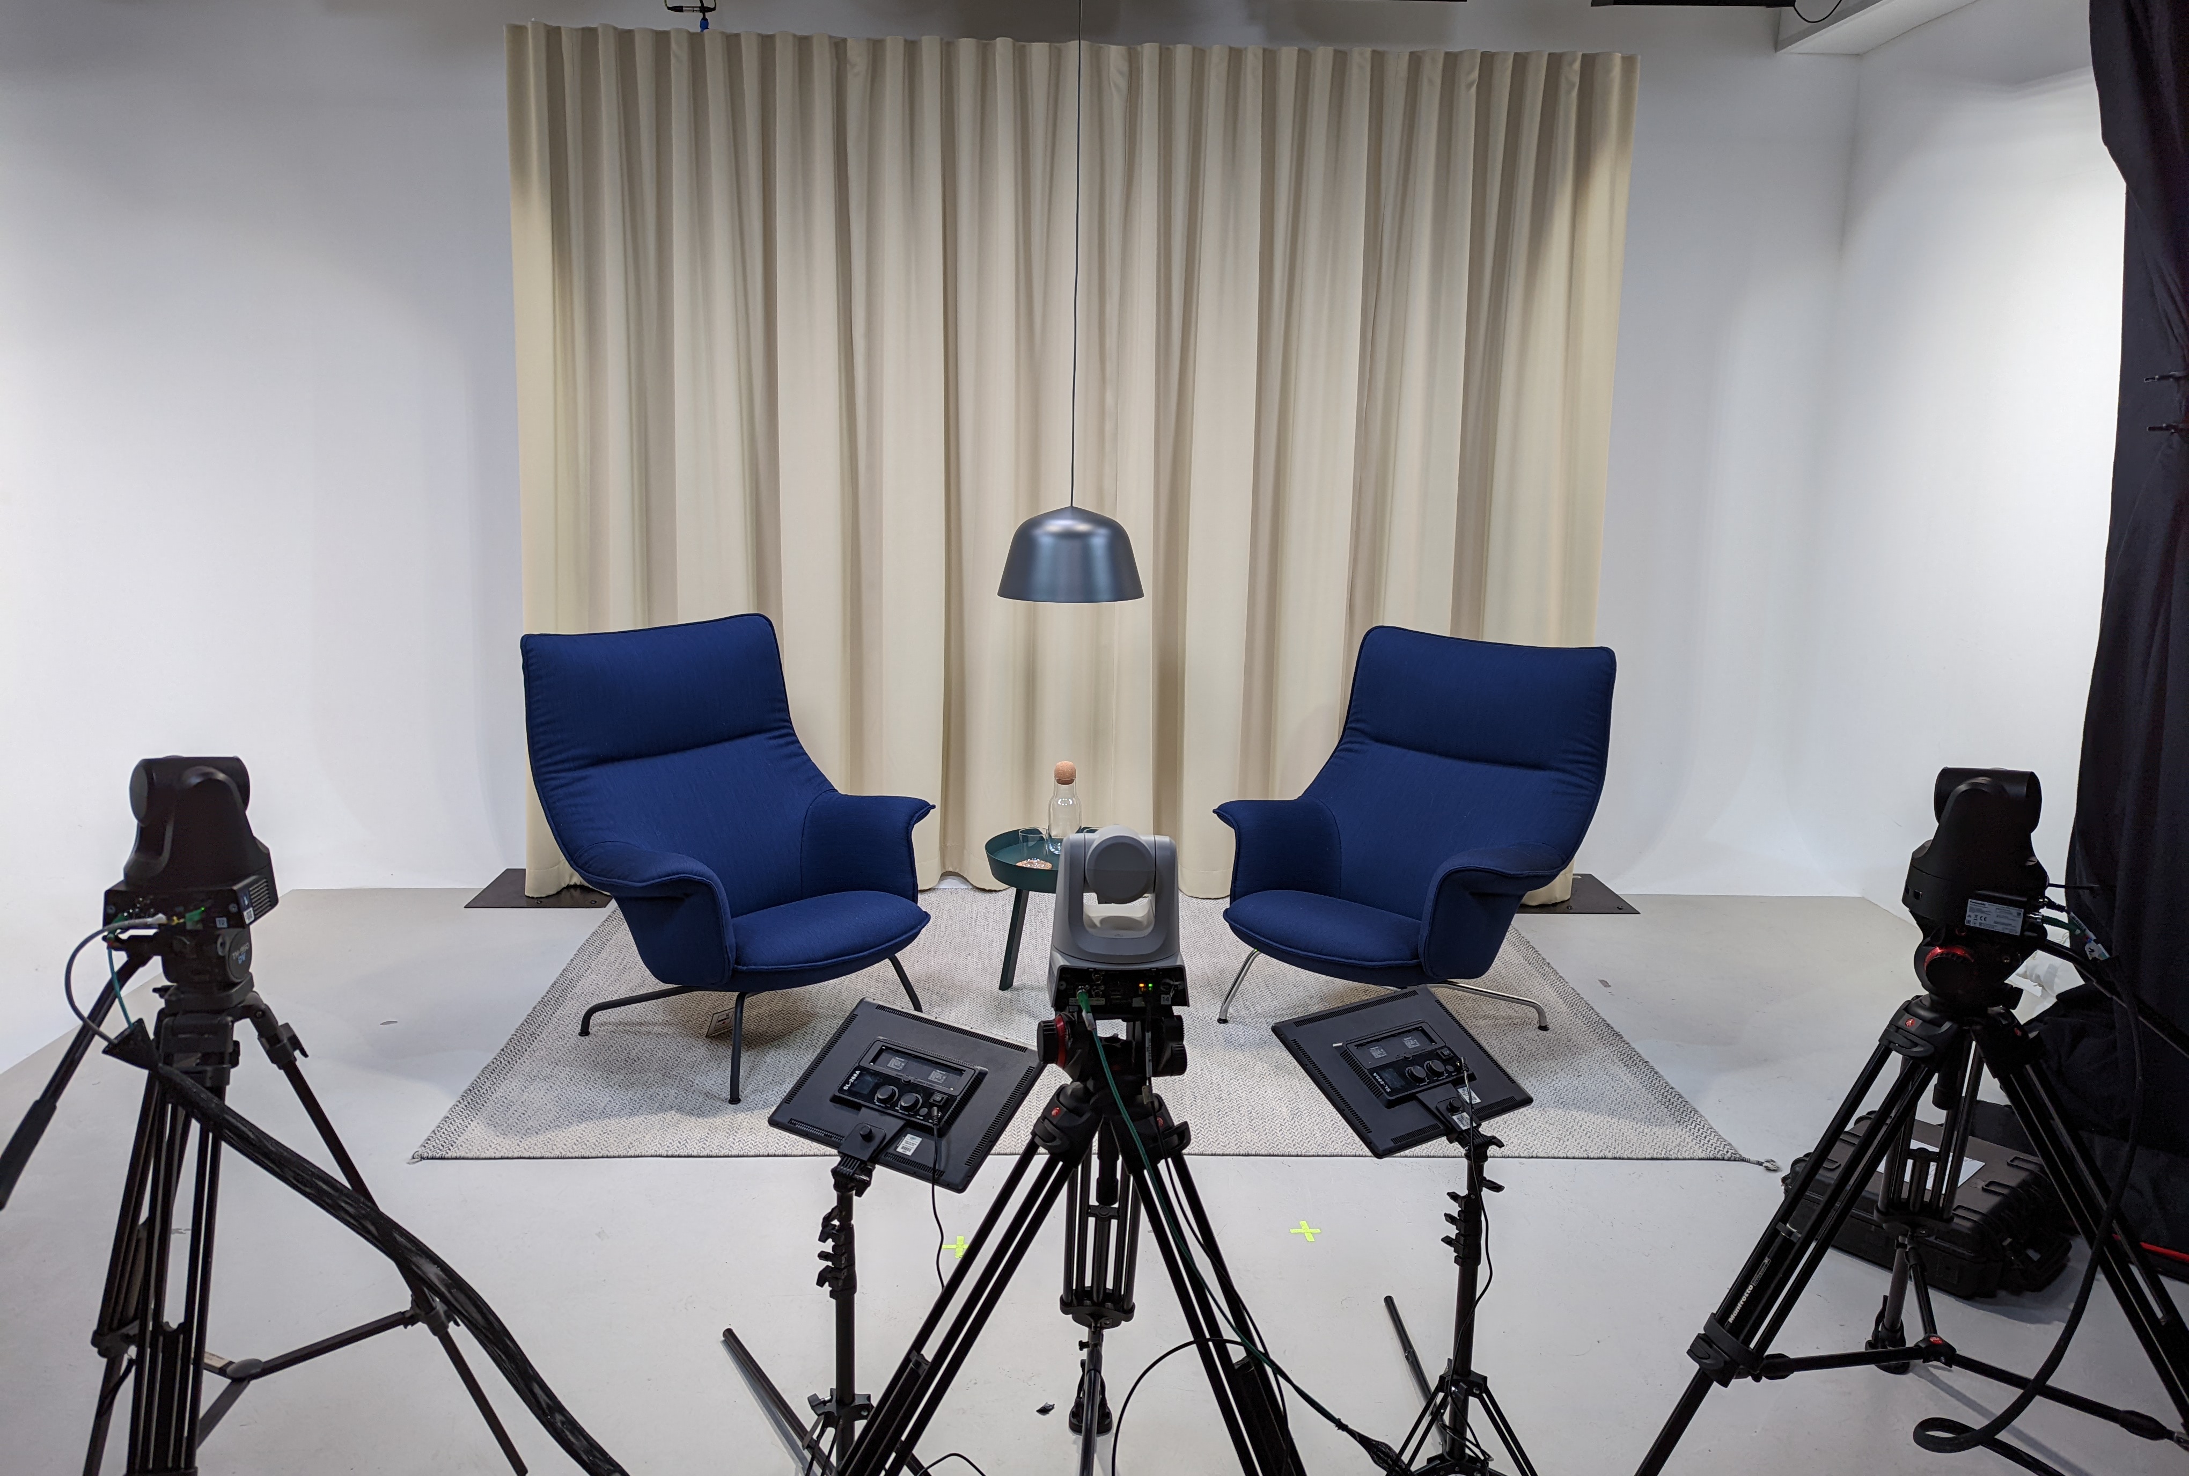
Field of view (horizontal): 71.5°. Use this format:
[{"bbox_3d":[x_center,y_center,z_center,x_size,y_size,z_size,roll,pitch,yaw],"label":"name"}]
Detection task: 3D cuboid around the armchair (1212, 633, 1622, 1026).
[{"bbox_3d":[0.828,0.281,4.101,0.730,1.040,0.890,10,15,39],"label":"armchair"}]

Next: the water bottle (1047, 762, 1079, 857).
[{"bbox_3d":[-0.083,0.188,4.270,0.090,0.262,0.090,1,11,0],"label":"water bottle"}]

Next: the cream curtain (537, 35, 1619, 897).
[{"bbox_3d":[-0.094,-0.828,5.066,3.590,2.780,0.220,1,11,-3],"label":"cream curtain"}]

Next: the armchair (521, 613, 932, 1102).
[{"bbox_3d":[-0.930,0.263,4.018,0.890,1.040,0.730,12,15,42],"label":"armchair"}]

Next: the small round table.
[{"bbox_3d":[-0.086,0.529,4.247,0.440,0.460,0.440,1,11,0],"label":"small round table"}]

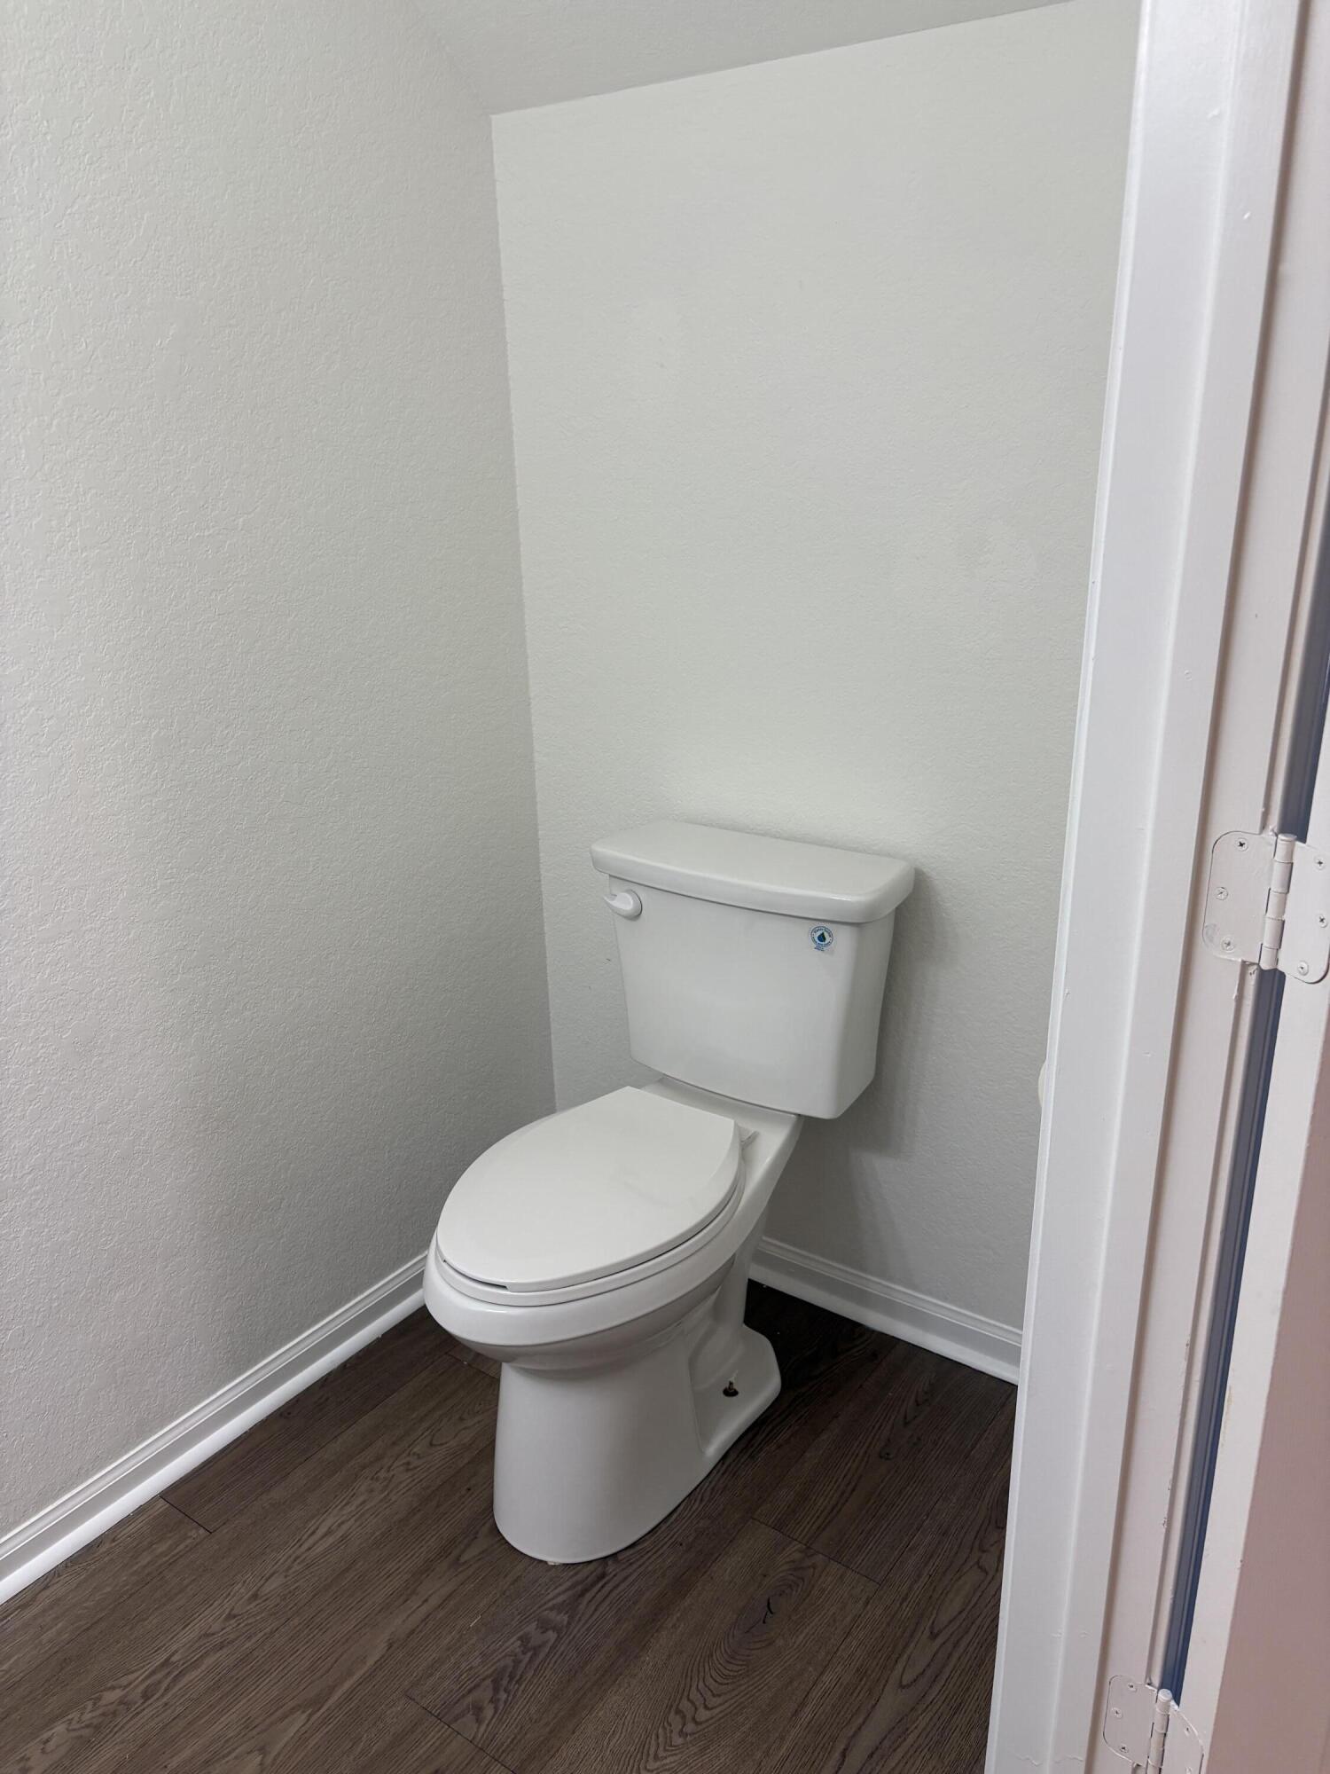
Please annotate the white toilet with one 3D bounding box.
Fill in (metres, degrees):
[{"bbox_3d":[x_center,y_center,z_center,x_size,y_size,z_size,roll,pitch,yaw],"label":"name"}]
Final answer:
[{"bbox_3d":[-0.028,0.393,1.767,0.432,0.766,0.733,12,24,33],"label":"white toilet"}]

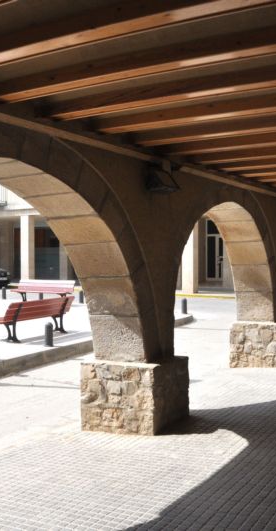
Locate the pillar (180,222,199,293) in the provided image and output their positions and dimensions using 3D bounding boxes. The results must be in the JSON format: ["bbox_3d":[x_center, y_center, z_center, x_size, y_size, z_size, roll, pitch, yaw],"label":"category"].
[{"bbox_3d":[2.010,-0.380,22.700,0.460,2.900,0.460,1,2,30],"label":"pillar"}]

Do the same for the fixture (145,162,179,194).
[{"bbox_3d":[0.233,-0.862,5.938,0.270,0.280,0.270,1,2,30],"label":"fixture"}]

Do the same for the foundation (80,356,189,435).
[{"bbox_3d":[-0.013,1.310,6.312,0.790,0.660,0.900,0,0,23],"label":"foundation"}]

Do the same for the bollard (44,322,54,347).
[{"bbox_3d":[-1.514,1.184,10.250,0.135,0.420,0.135,1,2,30],"label":"bollard"}]

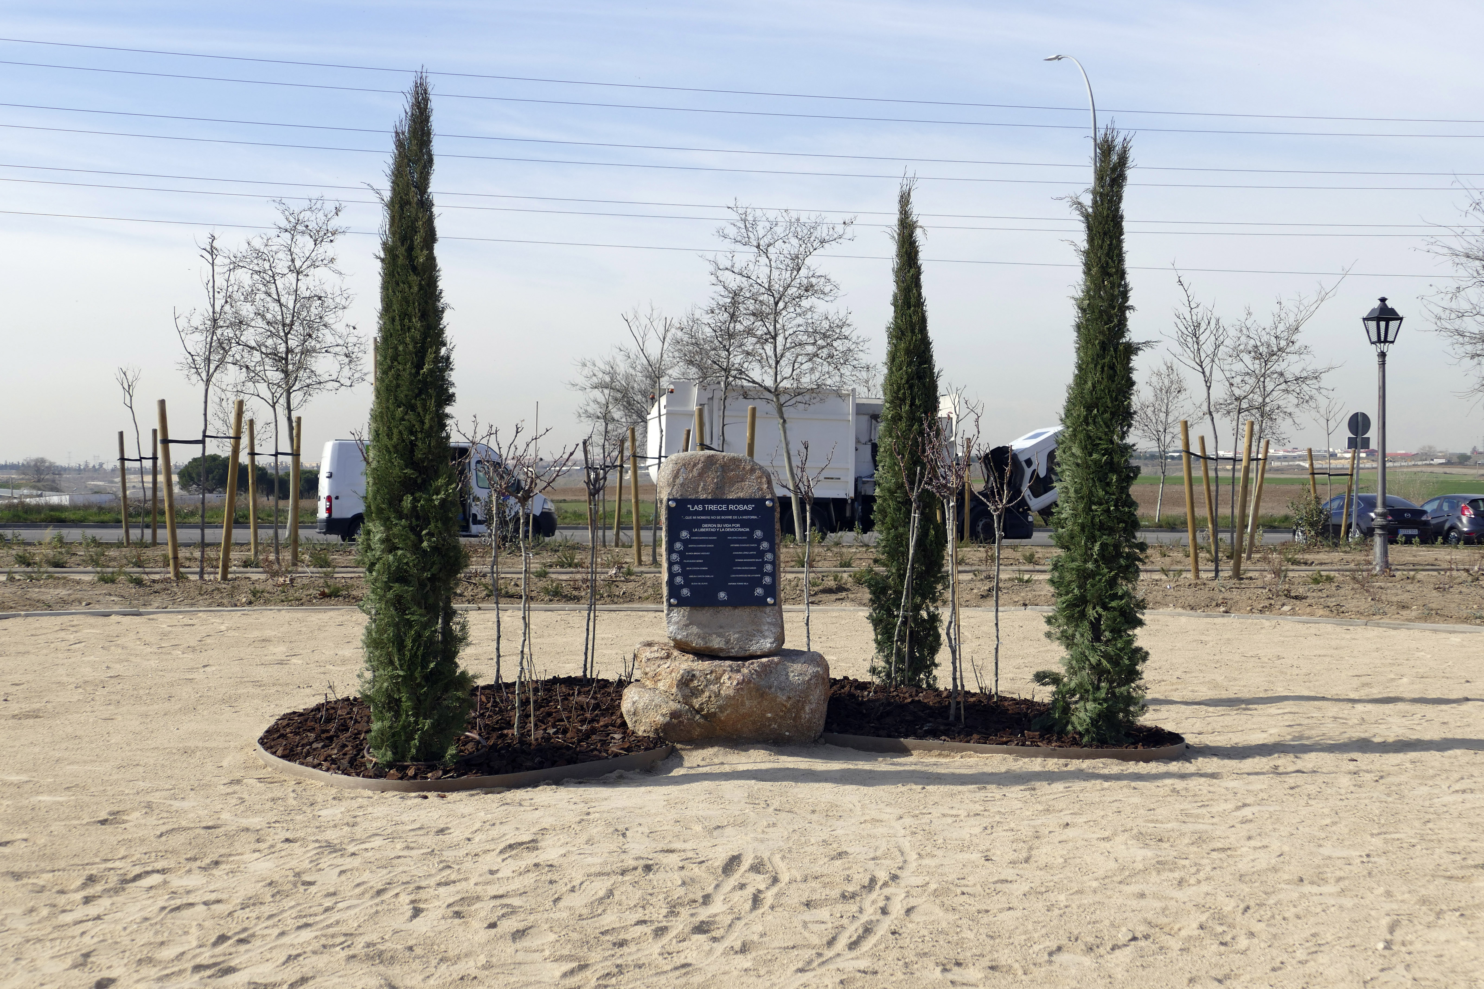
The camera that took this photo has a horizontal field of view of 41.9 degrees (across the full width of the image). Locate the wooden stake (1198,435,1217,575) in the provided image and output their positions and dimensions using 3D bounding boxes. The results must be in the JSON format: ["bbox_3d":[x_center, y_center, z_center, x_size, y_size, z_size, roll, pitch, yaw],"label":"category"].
[{"bbox_3d":[7.654,0.082,31.777,0.088,2.098,0.088,-7,1,0],"label":"wooden stake"}]

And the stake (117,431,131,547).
[{"bbox_3d":[-12.910,-0.121,40.483,0.102,2.403,0.102,-3,1,0],"label":"stake"}]

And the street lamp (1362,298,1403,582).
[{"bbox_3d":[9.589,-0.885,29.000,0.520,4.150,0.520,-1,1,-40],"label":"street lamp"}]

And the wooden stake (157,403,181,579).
[{"bbox_3d":[-6.761,-0.057,22.876,0.088,2.123,0.088,-5,1,0],"label":"wooden stake"}]

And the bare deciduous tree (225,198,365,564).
[{"bbox_3d":[-6.768,-1.709,29.238,2.120,5.524,2.000,0,1,0],"label":"bare deciduous tree"}]

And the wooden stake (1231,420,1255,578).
[{"bbox_3d":[6.724,0.079,25.976,0.088,2.123,0.088,5,1,0],"label":"wooden stake"}]

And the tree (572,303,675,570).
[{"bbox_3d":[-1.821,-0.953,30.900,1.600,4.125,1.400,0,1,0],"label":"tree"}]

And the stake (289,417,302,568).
[{"bbox_3d":[-7.096,-0.041,30.883,0.100,2.414,0.100,2,1,0],"label":"stake"}]

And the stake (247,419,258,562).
[{"bbox_3d":[-8.248,-0.068,32.683,0.102,2.408,0.102,-1,1,0],"label":"stake"}]

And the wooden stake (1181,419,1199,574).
[{"bbox_3d":[6.008,0.079,25.976,0.088,2.123,0.088,-5,1,0],"label":"wooden stake"}]

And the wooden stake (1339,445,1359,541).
[{"bbox_3d":[14.084,0.040,45.000,0.090,2.226,0.090,7,1,0],"label":"wooden stake"}]

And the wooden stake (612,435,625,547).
[{"bbox_3d":[-2.687,-0.044,42.483,0.100,2.381,0.100,3,1,0],"label":"wooden stake"}]

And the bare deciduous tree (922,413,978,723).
[{"bbox_3d":[1.214,0.427,11.280,0.330,1.813,0.360,0,1,0],"label":"bare deciduous tree"}]

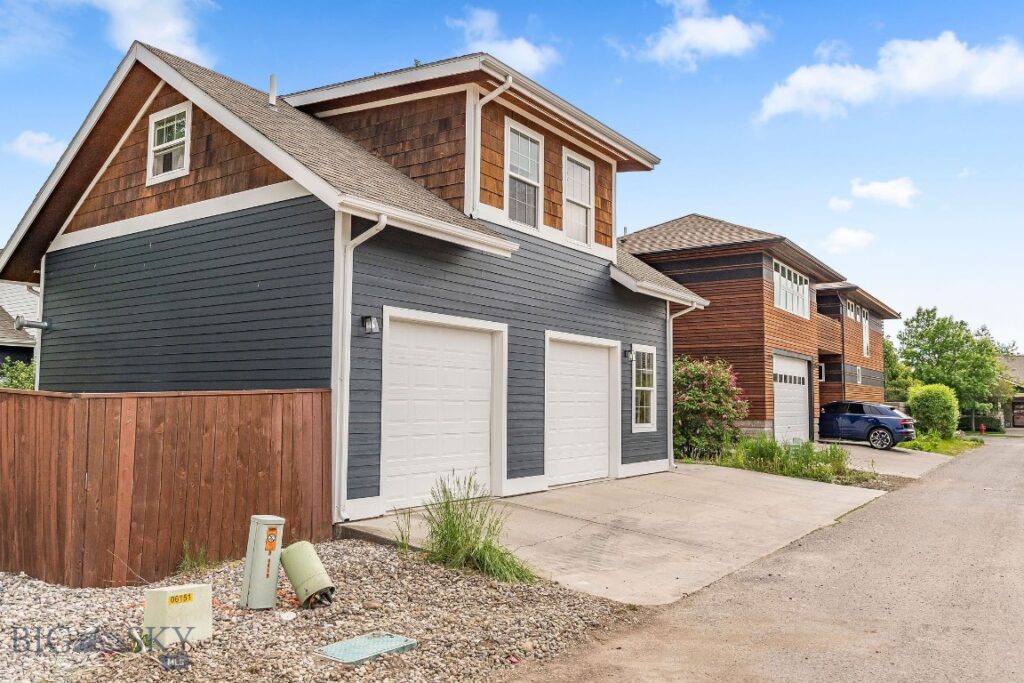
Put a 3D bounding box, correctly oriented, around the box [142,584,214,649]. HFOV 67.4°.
[{"bbox_3d":[-2.326,1.903,5.355,0.310,0.370,0.330,-8,-10,36],"label":"box"}]

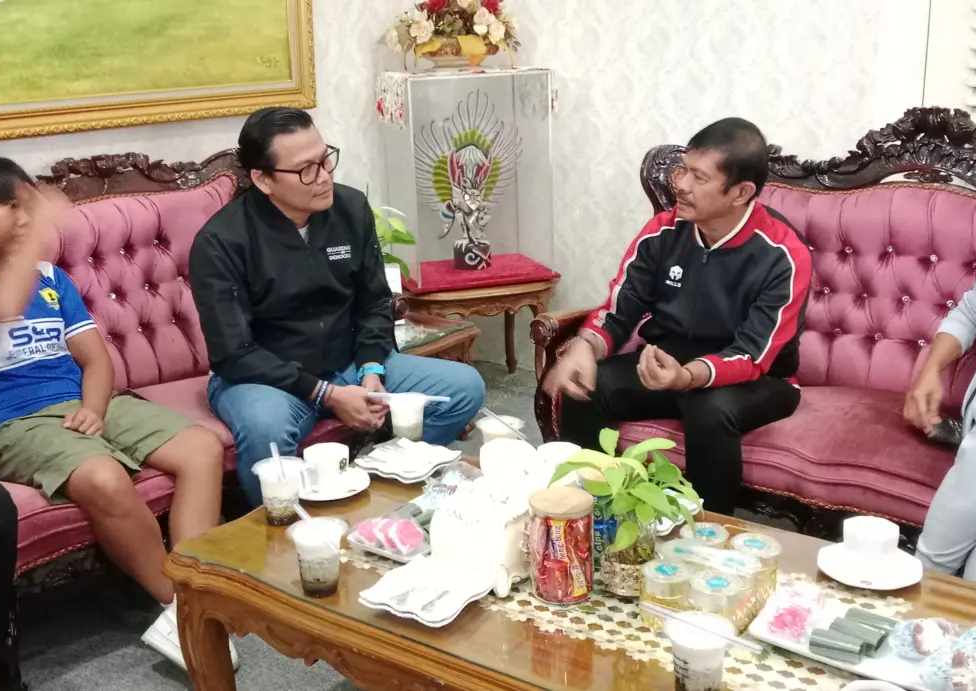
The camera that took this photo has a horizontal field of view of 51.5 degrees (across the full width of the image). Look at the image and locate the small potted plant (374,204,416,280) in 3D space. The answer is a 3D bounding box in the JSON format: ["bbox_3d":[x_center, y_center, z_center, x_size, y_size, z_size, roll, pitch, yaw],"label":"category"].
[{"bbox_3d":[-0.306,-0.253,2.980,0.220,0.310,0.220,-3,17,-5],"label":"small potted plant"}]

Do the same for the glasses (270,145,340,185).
[{"bbox_3d":[-0.432,-0.424,2.372,0.140,0.045,0.140,12,35,38],"label":"glasses"}]

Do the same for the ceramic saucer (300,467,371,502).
[{"bbox_3d":[-0.302,0.264,1.912,0.160,0.024,0.160,-4,17,-8],"label":"ceramic saucer"}]

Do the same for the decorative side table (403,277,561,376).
[{"bbox_3d":[-0.079,-0.047,3.951,0.580,0.470,0.440,-7,17,-17],"label":"decorative side table"}]

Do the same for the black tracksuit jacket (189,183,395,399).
[{"bbox_3d":[-0.488,-0.133,2.520,0.510,0.560,0.400,-15,21,-37],"label":"black tracksuit jacket"}]

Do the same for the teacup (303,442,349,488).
[{"bbox_3d":[-0.310,0.231,1.913,0.087,0.058,0.107,10,20,34],"label":"teacup"}]

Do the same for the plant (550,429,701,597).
[{"bbox_3d":[0.207,0.252,1.507,0.225,0.250,0.190,1,17,7],"label":"plant"}]

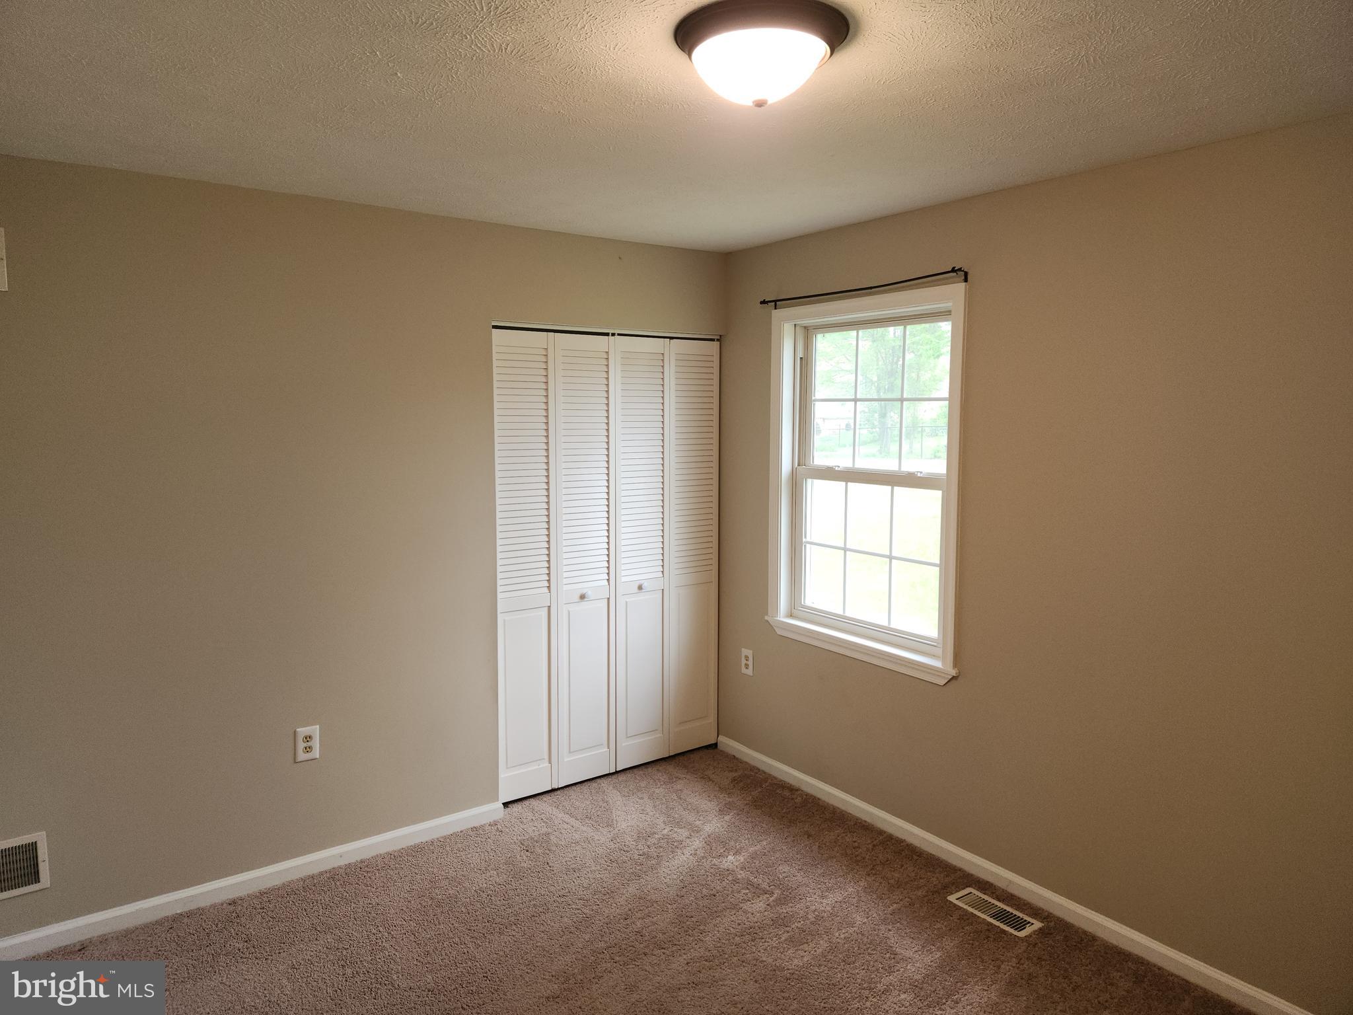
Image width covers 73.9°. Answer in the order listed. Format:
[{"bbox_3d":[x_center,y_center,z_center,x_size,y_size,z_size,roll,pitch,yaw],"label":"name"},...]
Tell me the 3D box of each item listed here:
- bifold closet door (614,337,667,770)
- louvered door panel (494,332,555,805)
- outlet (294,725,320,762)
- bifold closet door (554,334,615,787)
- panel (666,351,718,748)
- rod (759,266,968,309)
[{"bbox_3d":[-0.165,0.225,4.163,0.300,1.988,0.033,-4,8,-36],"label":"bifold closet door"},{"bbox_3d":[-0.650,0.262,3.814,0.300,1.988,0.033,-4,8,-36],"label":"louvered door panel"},{"bbox_3d":[-1.339,0.863,3.273,0.076,0.122,0.010,-4,8,-36],"label":"outlet"},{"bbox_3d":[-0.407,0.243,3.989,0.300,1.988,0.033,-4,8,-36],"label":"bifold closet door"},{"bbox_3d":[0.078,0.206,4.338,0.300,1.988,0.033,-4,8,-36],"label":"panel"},{"bbox_3d":[0.698,-0.850,3.527,0.082,0.055,1.055,-4,8,-36],"label":"rod"}]

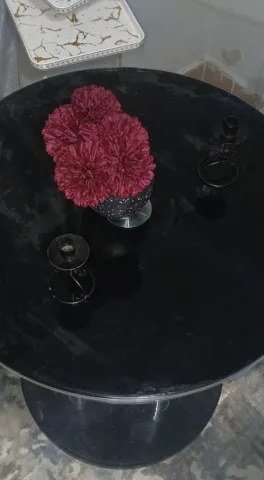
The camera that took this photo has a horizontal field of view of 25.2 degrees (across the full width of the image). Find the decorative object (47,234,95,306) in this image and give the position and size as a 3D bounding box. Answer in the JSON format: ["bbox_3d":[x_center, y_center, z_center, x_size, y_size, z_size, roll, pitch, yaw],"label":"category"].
[{"bbox_3d":[-0.094,0.039,0.903,0.075,0.126,0.075,1,57,-1],"label":"decorative object"}]

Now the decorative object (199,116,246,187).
[{"bbox_3d":[0.161,-0.158,1.033,0.075,0.130,0.075,1,57,-1],"label":"decorative object"}]

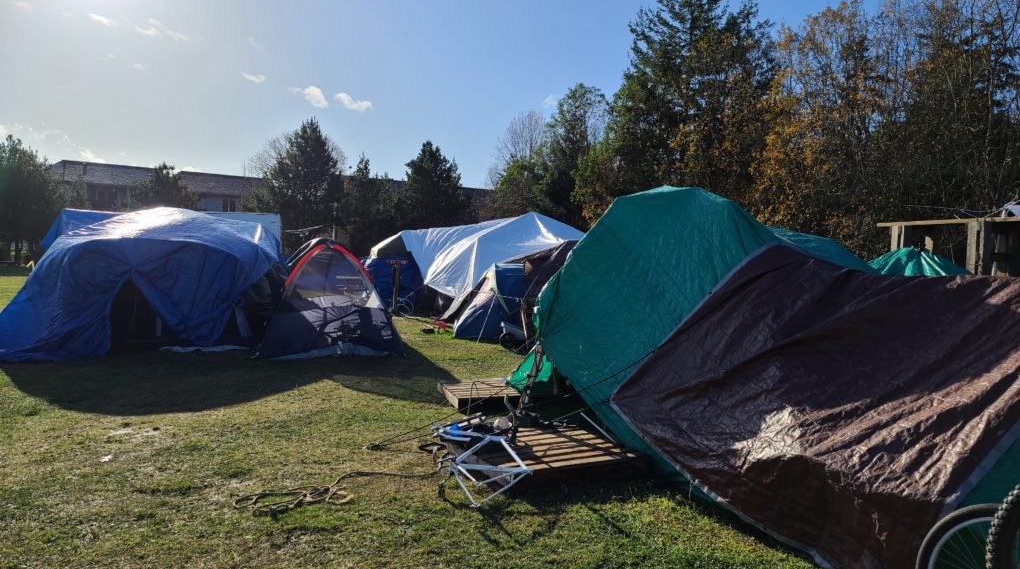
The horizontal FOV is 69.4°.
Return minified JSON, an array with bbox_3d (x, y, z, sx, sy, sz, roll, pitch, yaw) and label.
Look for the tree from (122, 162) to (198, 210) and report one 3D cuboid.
[{"bbox_3d":[-23.692,-4.516,49.840,5.160,7.420,5.160,0,3,0],"label":"tree"}]

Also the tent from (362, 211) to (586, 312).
[{"bbox_3d":[-0.750,-0.497,17.596,5.200,2.500,3.900,1,3,12],"label":"tent"}]

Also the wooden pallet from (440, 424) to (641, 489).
[{"bbox_3d":[0.274,1.283,5.579,1.100,0.125,1.060,-1,3,-24],"label":"wooden pallet"}]

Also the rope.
[{"bbox_3d":[-0.997,1.318,5.061,1.654,0.080,0.543,-2,4,-42],"label":"rope"}]

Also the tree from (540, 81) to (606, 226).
[{"bbox_3d":[3.702,-6.061,42.758,4.240,11.190,4.240,0,3,0],"label":"tree"}]

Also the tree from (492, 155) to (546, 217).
[{"bbox_3d":[0.593,-4.337,45.844,3.710,7.450,3.710,0,3,0],"label":"tree"}]

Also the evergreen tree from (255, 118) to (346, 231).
[{"bbox_3d":[-13.066,-5.441,45.791,5.740,9.660,5.740,0,3,0],"label":"evergreen tree"}]

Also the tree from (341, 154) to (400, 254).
[{"bbox_3d":[-8.700,-4.337,45.844,3.750,7.450,3.750,0,3,0],"label":"tree"}]

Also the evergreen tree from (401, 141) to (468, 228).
[{"bbox_3d":[-4.709,-4.767,45.824,4.250,8.310,4.250,0,3,0],"label":"evergreen tree"}]

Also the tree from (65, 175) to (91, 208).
[{"bbox_3d":[-31.078,-4.410,52.849,2.240,6.920,2.240,0,3,0],"label":"tree"}]

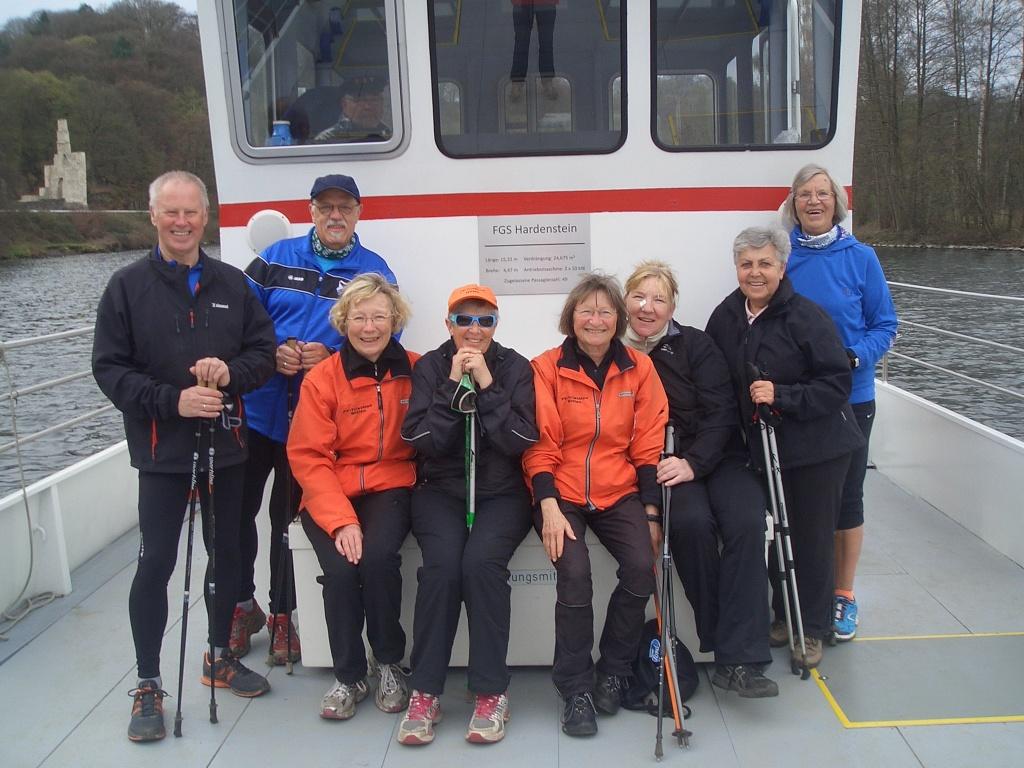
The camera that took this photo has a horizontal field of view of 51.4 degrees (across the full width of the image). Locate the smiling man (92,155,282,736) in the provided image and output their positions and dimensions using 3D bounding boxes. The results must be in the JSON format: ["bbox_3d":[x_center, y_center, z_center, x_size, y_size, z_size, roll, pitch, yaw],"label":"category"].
[{"bbox_3d":[-1.025,0.206,3.440,0.590,1.760,0.500,-4,8,-17],"label":"smiling man"}]

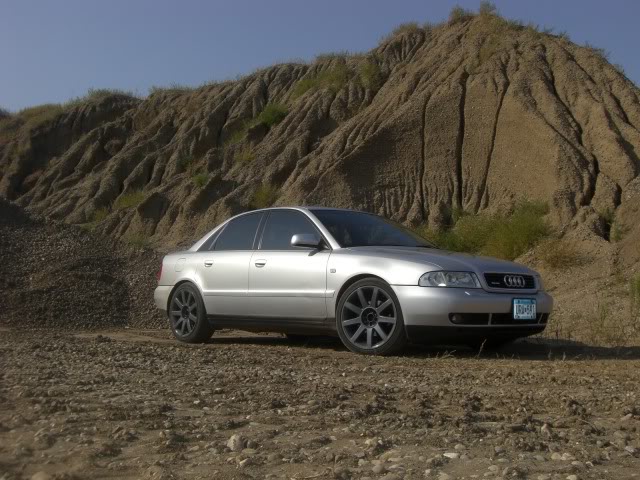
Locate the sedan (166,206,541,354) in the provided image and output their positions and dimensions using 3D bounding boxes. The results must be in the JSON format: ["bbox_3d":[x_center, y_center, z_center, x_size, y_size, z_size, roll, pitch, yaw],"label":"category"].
[{"bbox_3d":[0.105,0.349,8.508,1.770,1.390,4.480,5,-6,-43],"label":"sedan"}]

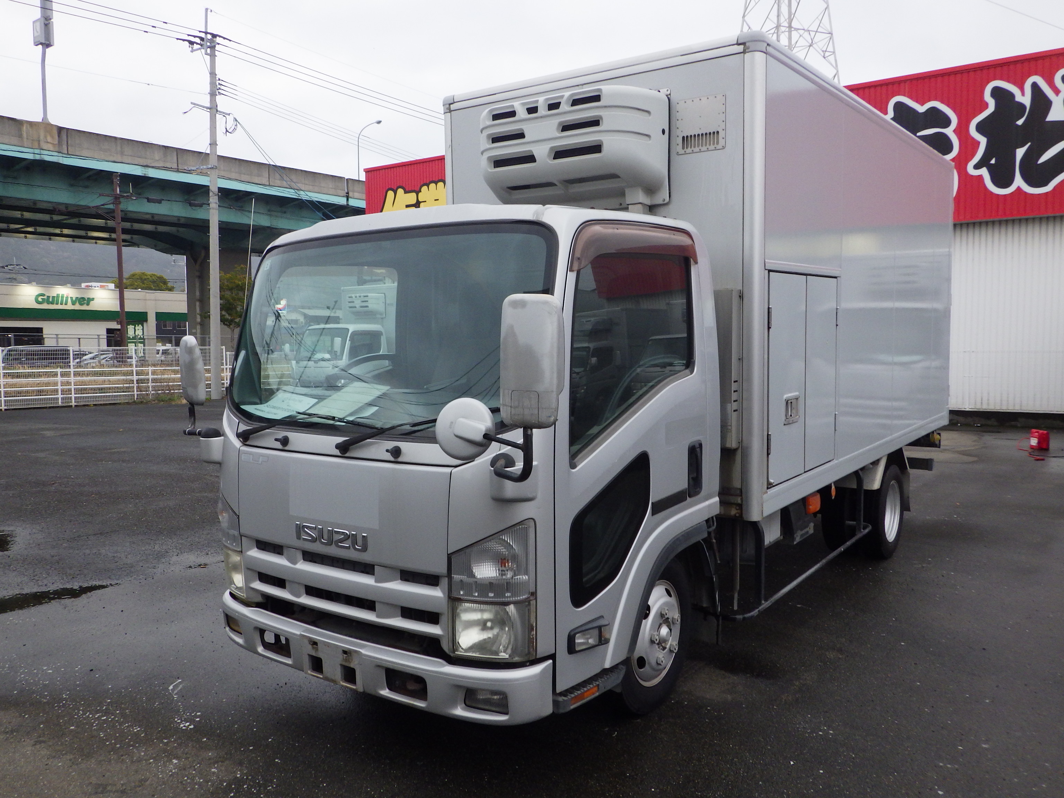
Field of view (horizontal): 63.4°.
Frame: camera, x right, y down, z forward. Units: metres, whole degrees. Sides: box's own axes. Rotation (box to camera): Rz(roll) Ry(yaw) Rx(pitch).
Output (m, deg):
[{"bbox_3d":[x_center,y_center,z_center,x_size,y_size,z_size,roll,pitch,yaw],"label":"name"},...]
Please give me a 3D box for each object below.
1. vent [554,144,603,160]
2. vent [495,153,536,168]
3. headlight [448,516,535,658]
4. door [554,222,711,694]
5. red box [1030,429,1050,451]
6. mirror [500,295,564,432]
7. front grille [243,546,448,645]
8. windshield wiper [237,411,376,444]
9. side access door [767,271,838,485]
[{"bbox_3d":[0.214,-1.140,3.980,0.268,0.040,0.035,3,6,36],"label":"vent"},{"bbox_3d":[-0.078,-1.157,4.196,0.265,0.040,0.035,3,6,36],"label":"vent"},{"bbox_3d":[-0.128,0.613,2.768,0.265,0.455,0.170,2,6,27],"label":"headlight"},{"bbox_3d":[0.363,0.137,3.248,0.150,1.560,1.140,3,6,36],"label":"door"},{"bbox_3d":[8.032,0.648,13.600,0.230,0.305,0.170,-1,3,-11],"label":"red box"},{"bbox_3d":[-0.004,-0.111,2.551,0.190,0.395,0.110,0,5,15],"label":"mirror"},{"bbox_3d":[-0.719,0.683,3.127,1.070,0.260,0.120,3,6,36],"label":"front grille"},{"bbox_3d":[-0.852,0.108,3.237,0.840,0.125,0.080,3,6,36],"label":"windshield wiper"},{"bbox_3d":[1.375,-0.121,4.421,0.060,1.010,1.000,3,6,36],"label":"side access door"}]

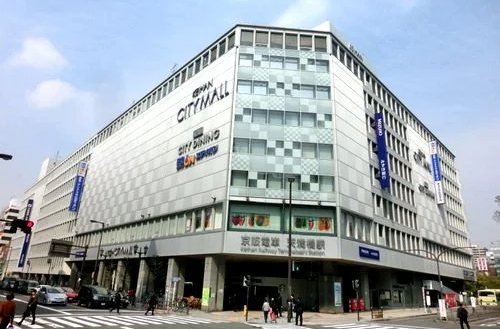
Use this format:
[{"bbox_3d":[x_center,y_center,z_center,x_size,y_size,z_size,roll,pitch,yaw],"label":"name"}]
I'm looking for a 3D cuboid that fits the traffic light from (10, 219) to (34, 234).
[{"bbox_3d":[-15.192,4.140,23.153,1.250,0.750,0.400,18,-24,-37],"label":"traffic light"}]

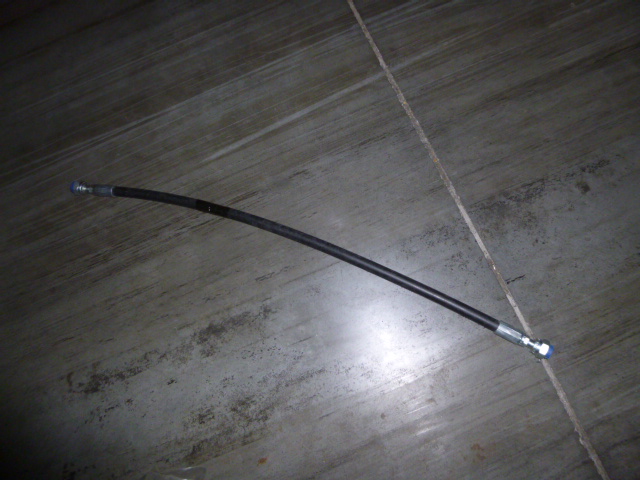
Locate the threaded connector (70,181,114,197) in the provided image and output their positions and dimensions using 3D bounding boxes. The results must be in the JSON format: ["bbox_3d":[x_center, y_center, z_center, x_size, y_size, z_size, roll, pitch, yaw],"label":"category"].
[{"bbox_3d":[-0.337,-0.074,0.682,0.066,0.020,0.021,6,79,10],"label":"threaded connector"}]

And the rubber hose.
[{"bbox_3d":[-0.040,0.004,0.618,0.562,0.017,0.041,19,82,12],"label":"rubber hose"}]

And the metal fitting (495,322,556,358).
[{"bbox_3d":[0.243,0.118,0.549,0.065,0.020,0.021,24,83,13],"label":"metal fitting"}]

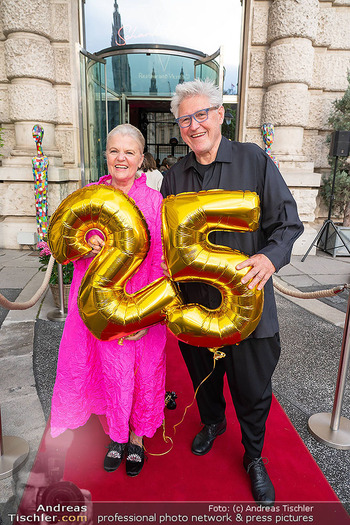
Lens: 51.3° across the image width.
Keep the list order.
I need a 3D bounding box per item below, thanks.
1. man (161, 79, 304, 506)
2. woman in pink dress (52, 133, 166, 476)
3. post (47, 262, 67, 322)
[{"bbox_3d":[0.257,0.155,1.706,0.630,1.860,0.500,4,13,14],"label":"man"},{"bbox_3d":[-0.340,0.226,1.750,0.580,1.680,0.450,0,12,-5],"label":"woman in pink dress"},{"bbox_3d":[-1.214,0.112,3.854,0.330,0.970,0.330,1,12,0],"label":"post"}]

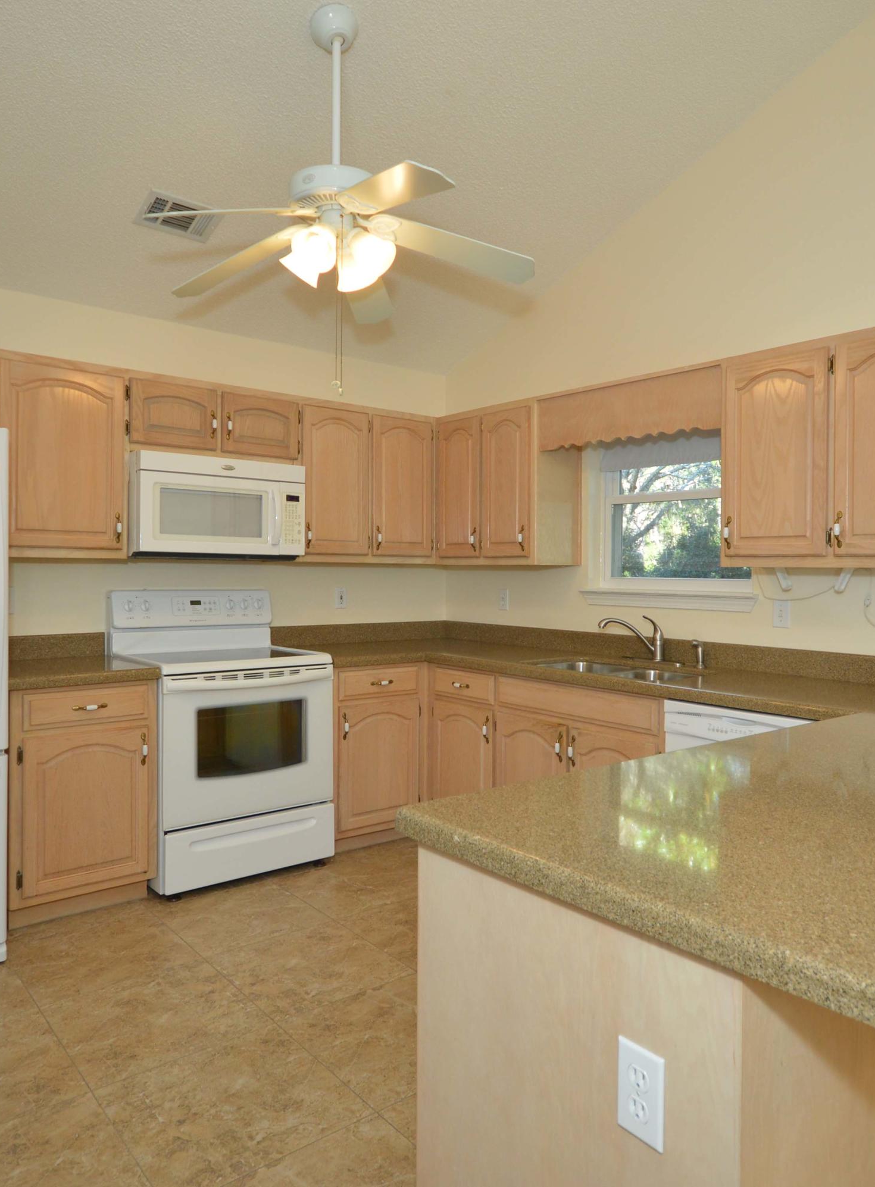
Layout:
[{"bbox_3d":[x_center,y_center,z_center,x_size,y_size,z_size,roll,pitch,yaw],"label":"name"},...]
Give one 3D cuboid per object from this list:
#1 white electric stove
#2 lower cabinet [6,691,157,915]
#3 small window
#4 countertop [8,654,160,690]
[{"bbox_3d":[-0.945,0.591,3.700,0.762,1.190,0.680,-1,2,-39],"label":"white electric stove"},{"bbox_3d":[-1.486,0.718,3.330,0.530,0.783,0.625,-1,2,-39],"label":"lower cabinet"},{"bbox_3d":[1.025,-0.387,3.771,0.120,0.890,0.910,-1,2,-39],"label":"small window"},{"bbox_3d":[-1.473,0.308,3.308,0.543,0.040,0.650,-1,2,-39],"label":"countertop"}]

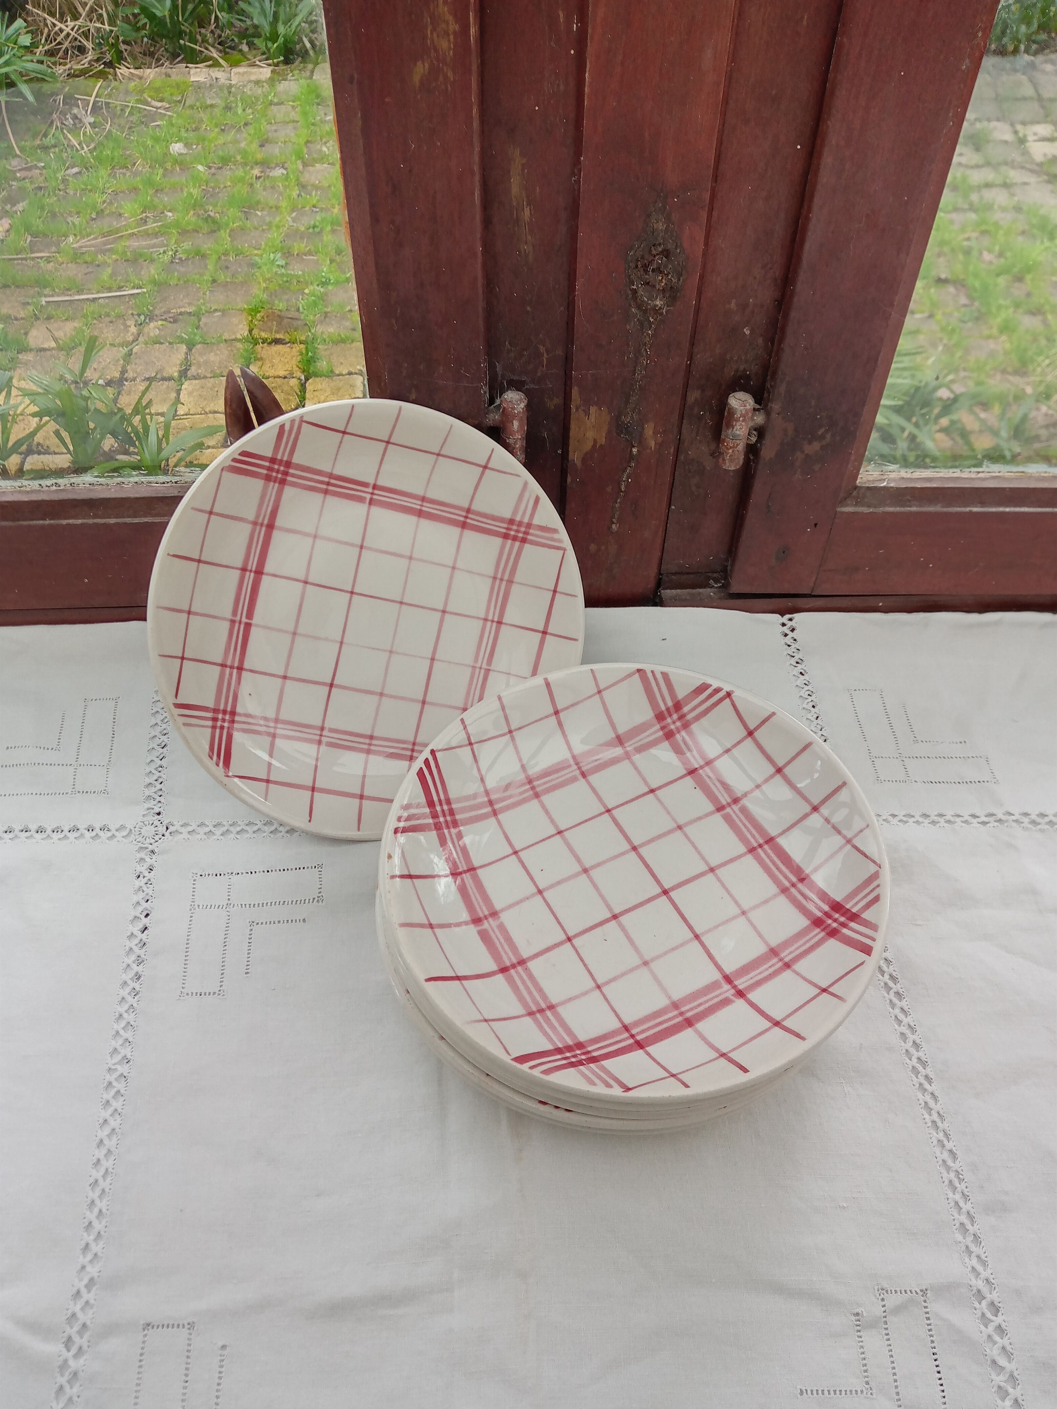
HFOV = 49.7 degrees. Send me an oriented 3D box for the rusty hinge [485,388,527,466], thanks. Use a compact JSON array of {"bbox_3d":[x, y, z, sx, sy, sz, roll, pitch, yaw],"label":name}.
[{"bbox_3d":[-0.011,-0.143,0.600,0.022,0.042,0.015,-1,51,-1],"label":"rusty hinge"}]

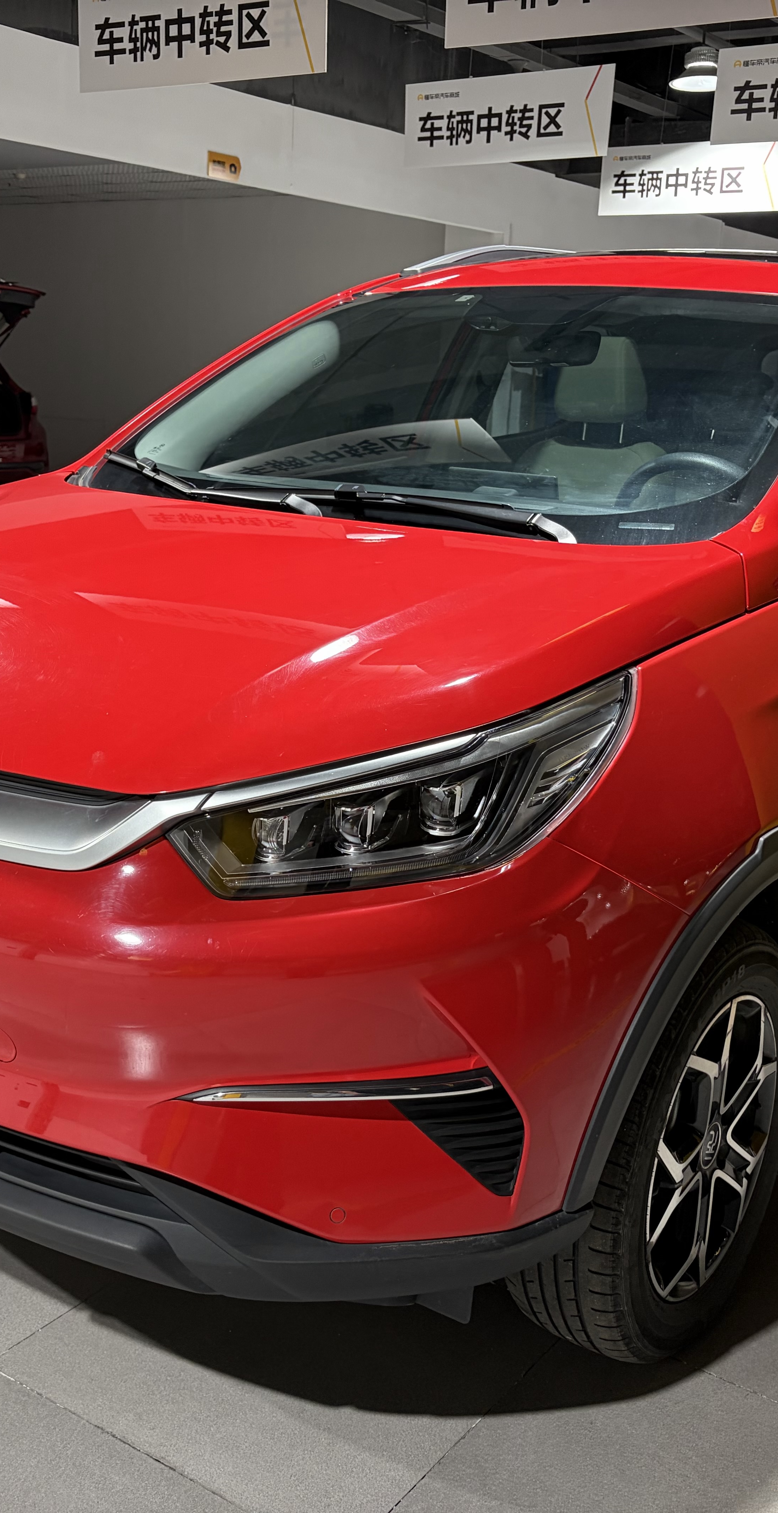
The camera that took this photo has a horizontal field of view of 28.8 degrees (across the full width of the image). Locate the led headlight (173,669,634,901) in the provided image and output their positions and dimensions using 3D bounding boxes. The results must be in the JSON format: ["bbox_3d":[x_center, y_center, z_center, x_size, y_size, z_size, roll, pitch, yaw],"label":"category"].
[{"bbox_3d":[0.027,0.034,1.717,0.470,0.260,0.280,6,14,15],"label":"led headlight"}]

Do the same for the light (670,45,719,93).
[{"bbox_3d":[1.940,-4.222,9.300,0.420,0.260,0.420,11,16,33],"label":"light"}]

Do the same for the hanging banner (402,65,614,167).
[{"bbox_3d":[0.707,-3.919,9.319,1.500,0.500,0.030,12,17,35],"label":"hanging banner"}]

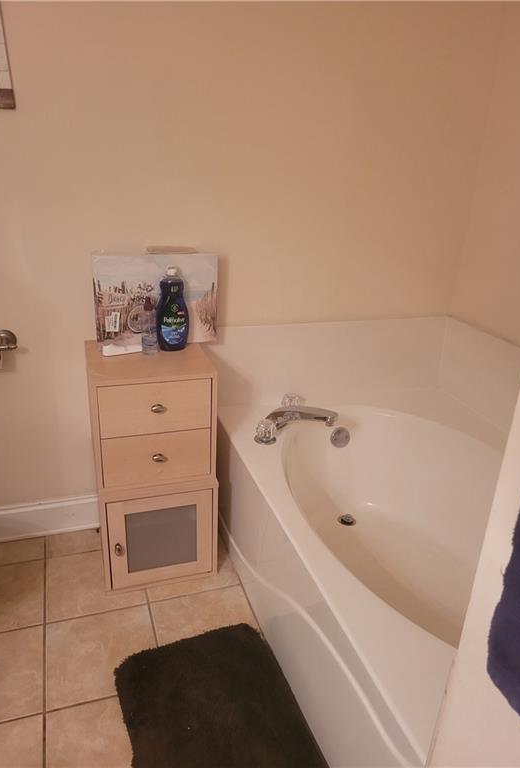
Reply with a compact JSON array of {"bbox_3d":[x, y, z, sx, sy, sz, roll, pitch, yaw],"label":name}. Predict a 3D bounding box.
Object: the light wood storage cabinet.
[{"bbox_3d":[-0.363,0.262,1.949,0.368,0.733,0.366,-4,23,-17],"label":"light wood storage cabinet"}]

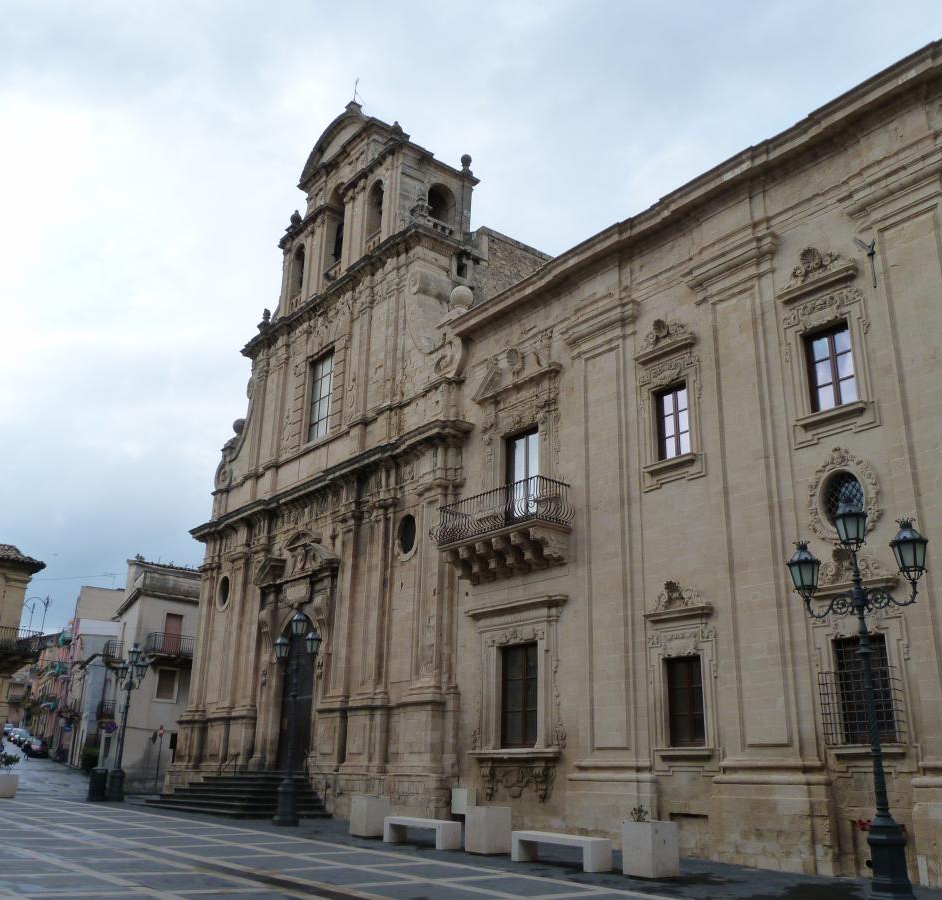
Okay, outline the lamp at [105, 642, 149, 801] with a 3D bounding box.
[{"bbox_3d":[-11.999,9.451,31.567,0.600,5.250,1.950,16,-24,-36],"label":"lamp"}]

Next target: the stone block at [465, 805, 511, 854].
[{"bbox_3d":[0.343,7.296,17.326,0.600,0.800,0.620,16,-24,-37],"label":"stone block"}]

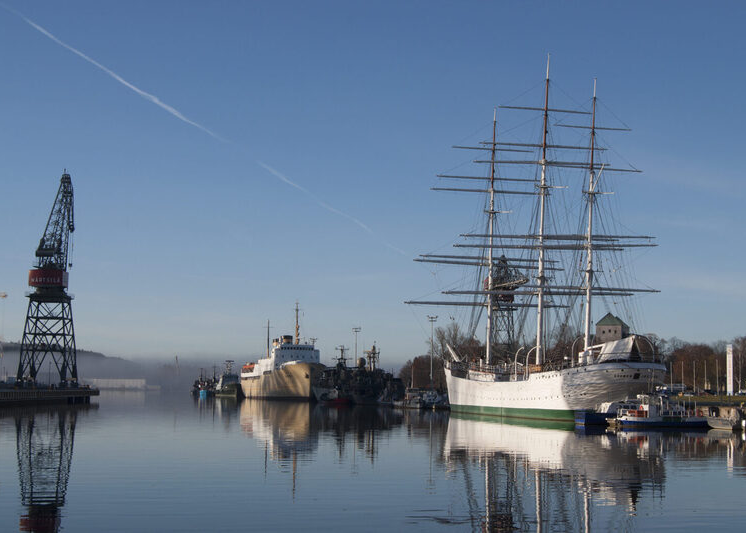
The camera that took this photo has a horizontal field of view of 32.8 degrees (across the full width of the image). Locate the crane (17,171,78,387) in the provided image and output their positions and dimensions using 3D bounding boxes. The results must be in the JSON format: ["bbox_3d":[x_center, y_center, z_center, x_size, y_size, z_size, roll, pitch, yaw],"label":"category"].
[{"bbox_3d":[-76.523,3.151,302.428,11.500,51.500,13.500,0,-5,6],"label":"crane"}]

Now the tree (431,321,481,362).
[{"bbox_3d":[26.165,27.822,396.014,15.000,21.500,14.000,1,-5,0],"label":"tree"}]

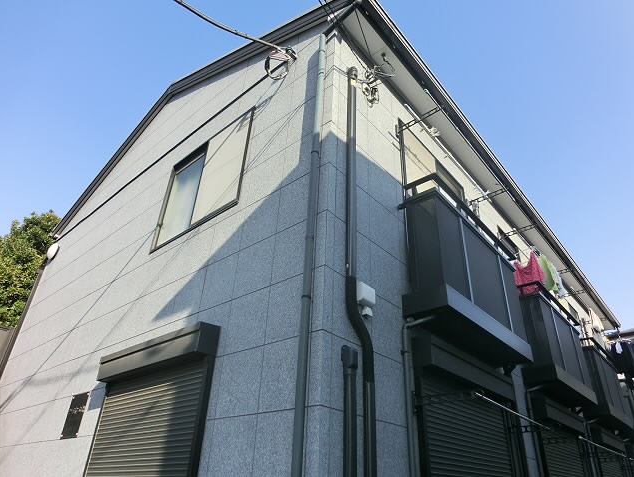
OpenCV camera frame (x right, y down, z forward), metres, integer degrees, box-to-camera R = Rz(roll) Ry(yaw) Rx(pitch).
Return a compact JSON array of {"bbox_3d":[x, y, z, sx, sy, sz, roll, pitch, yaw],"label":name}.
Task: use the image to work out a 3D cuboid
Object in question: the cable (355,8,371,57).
[{"bbox_3d":[0.484,-2.107,4.541,0.020,0.040,0.570,-10,-34,20],"label":"cable"}]

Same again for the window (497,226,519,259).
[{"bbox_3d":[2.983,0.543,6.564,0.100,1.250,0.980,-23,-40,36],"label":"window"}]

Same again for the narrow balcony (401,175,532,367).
[{"bbox_3d":[1.482,0.382,4.348,0.430,1.340,1.860,-23,-40,36],"label":"narrow balcony"}]

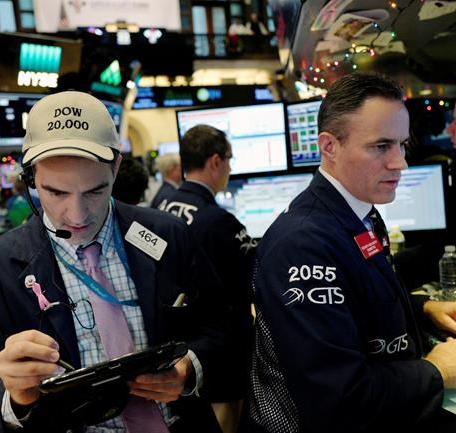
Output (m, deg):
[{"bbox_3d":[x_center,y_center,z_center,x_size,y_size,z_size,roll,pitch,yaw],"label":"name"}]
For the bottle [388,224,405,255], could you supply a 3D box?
[{"bbox_3d":[0.588,0.135,1.758,0.066,0.205,0.066,-4,4,0],"label":"bottle"}]

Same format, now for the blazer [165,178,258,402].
[{"bbox_3d":[-0.059,0.264,1.800,0.570,0.780,0.400,0,6,41],"label":"blazer"}]

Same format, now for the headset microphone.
[{"bbox_3d":[-0.338,-0.026,0.940,0.100,0.130,0.135,-6,25,-25],"label":"headset microphone"}]

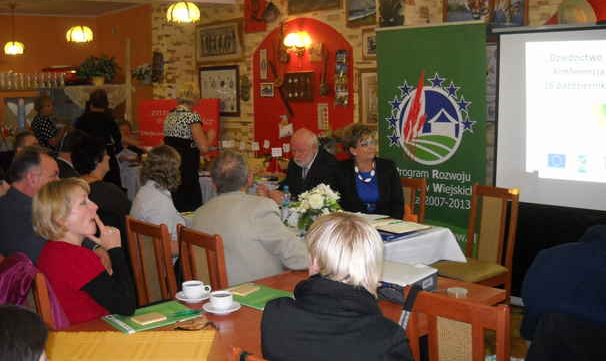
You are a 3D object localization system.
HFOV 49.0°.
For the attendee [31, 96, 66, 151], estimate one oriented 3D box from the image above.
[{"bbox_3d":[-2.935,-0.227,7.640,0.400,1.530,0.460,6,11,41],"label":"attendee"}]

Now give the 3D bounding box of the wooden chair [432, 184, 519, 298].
[{"bbox_3d":[1.096,0.555,4.327,0.510,0.973,0.420,-6,9,-35],"label":"wooden chair"}]

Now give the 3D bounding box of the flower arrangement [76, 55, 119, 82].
[{"bbox_3d":[-2.497,-1.349,8.086,0.500,0.360,0.450,-1,8,0],"label":"flower arrangement"}]

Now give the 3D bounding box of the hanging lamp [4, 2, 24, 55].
[{"bbox_3d":[-4.196,-2.196,9.679,0.295,0.760,0.295,-1,8,0],"label":"hanging lamp"}]

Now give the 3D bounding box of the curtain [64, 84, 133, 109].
[{"bbox_3d":[-2.803,-1.145,9.123,1.500,0.370,0.060,5,9,36],"label":"curtain"}]

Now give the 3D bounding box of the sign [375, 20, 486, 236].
[{"bbox_3d":[1.052,-0.197,5.568,0.960,2.136,0.100,4,9,33],"label":"sign"}]

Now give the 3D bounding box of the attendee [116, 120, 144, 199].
[{"bbox_3d":[-1.905,-0.043,7.221,0.460,1.260,0.600,-5,9,-30],"label":"attendee"}]

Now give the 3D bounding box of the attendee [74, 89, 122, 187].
[{"bbox_3d":[-2.115,-0.162,6.944,0.480,1.580,0.380,-2,8,-7],"label":"attendee"}]

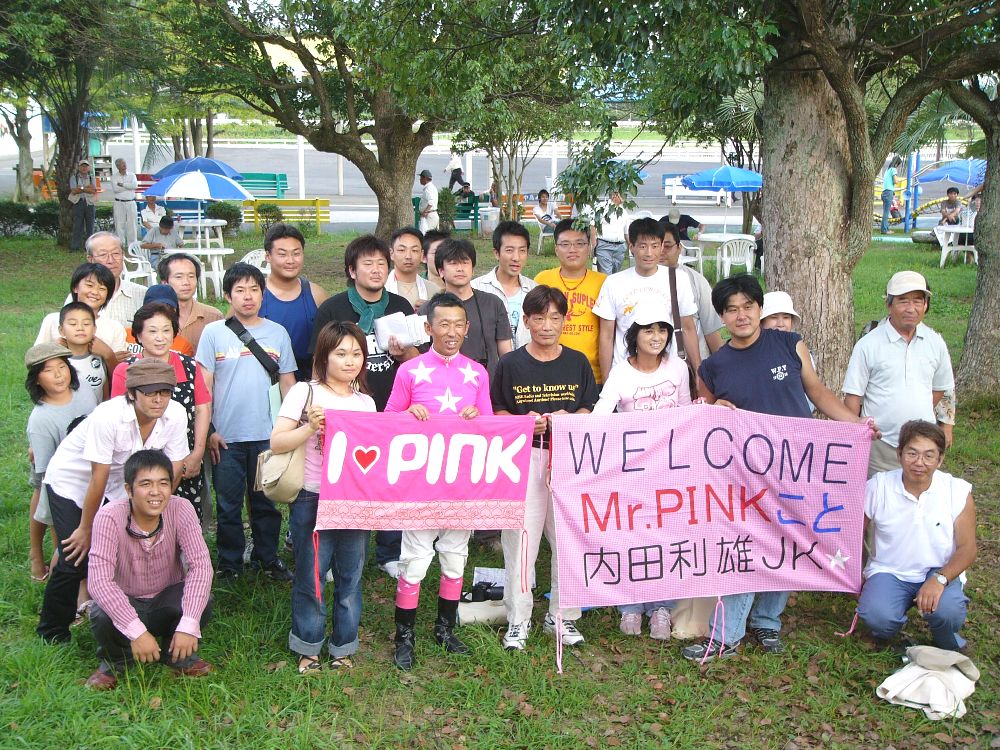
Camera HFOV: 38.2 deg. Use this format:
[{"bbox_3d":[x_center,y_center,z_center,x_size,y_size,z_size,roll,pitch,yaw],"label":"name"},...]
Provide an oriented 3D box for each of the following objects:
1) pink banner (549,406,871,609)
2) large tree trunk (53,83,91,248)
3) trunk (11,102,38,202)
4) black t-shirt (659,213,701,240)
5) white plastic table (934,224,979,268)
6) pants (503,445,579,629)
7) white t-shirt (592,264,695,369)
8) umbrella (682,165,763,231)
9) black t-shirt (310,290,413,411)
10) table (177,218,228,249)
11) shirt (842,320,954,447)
[{"bbox_3d":[0.943,0.590,6.501,1.450,0.890,0.110,-2,10,-14],"label":"pink banner"},{"bbox_3d":[-8.385,-4.071,28.200,0.600,3.250,0.580,-1,10,0],"label":"large tree trunk"},{"bbox_3d":[-13.483,-6.222,41.043,0.660,2.850,0.580,-3,11,-19],"label":"trunk"},{"bbox_3d":[2.743,-2.252,22.200,0.580,0.550,0.420,-4,11,-20],"label":"black t-shirt"},{"bbox_3d":[7.623,-2.055,23.602,0.820,0.690,0.820,7,12,35],"label":"white plastic table"},{"bbox_3d":[0.188,0.756,6.713,0.370,0.880,0.260,-1,10,-4],"label":"pants"},{"bbox_3d":[0.750,-0.257,7.500,0.540,0.670,0.300,0,10,3],"label":"white t-shirt"},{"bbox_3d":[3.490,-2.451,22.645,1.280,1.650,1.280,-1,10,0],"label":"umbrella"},{"bbox_3d":[-0.723,-0.069,7.705,0.560,0.740,0.330,-1,10,-8],"label":"black t-shirt"},{"bbox_3d":[-5.154,-2.298,24.980,0.910,0.690,0.910,-2,10,-12],"label":"table"},{"bbox_3d":[1.921,0.046,6.964,0.510,0.620,0.270,0,10,3],"label":"shirt"}]

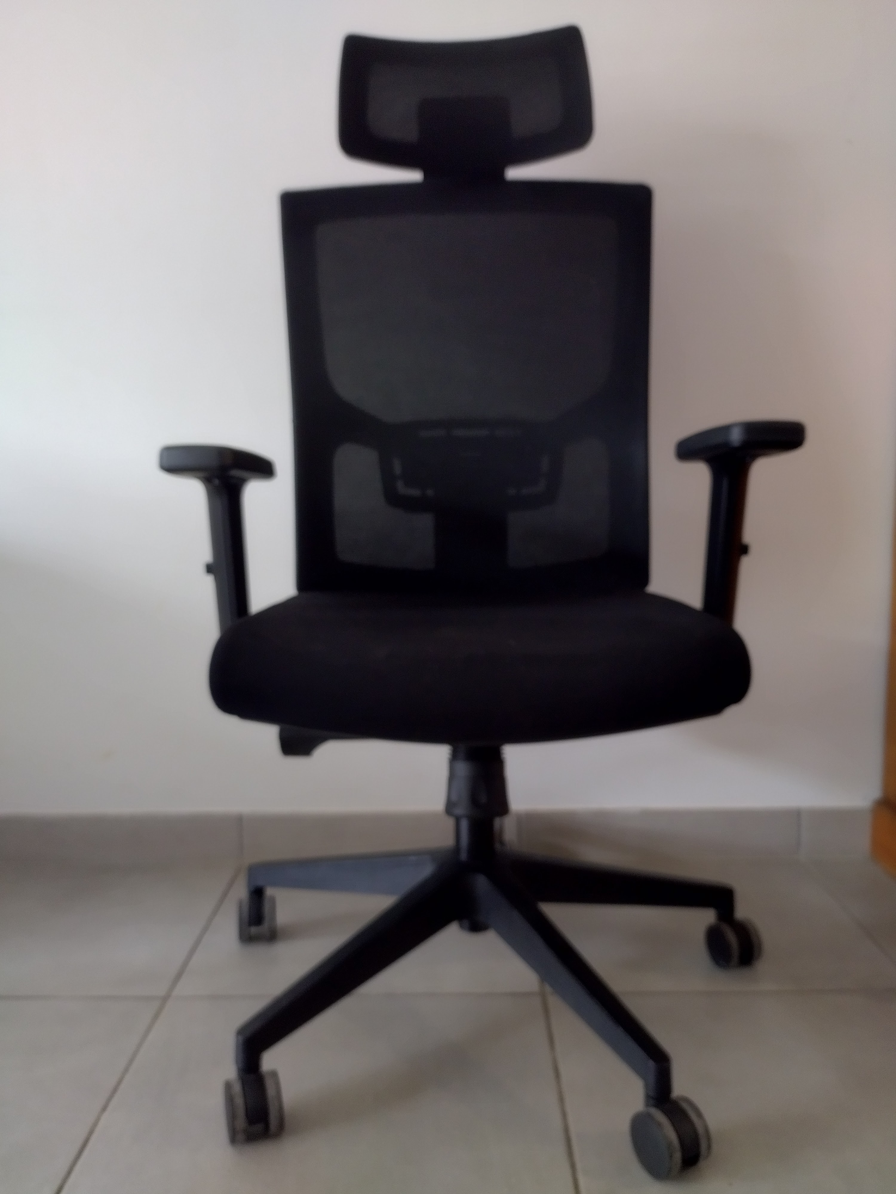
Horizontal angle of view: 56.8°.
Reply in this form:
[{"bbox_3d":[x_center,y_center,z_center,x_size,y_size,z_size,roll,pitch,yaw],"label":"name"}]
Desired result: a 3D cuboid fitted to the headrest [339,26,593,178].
[{"bbox_3d":[0.020,-0.622,1.054,0.320,0.175,0.090,-1,7,0],"label":"headrest"}]

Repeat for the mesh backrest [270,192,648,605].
[{"bbox_3d":[0.026,-0.270,1.101,0.477,0.545,0.095,-1,2,0],"label":"mesh backrest"}]

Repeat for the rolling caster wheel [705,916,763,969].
[{"bbox_3d":[0.359,0.435,1.042,0.048,0.054,0.056,-2,7,-9],"label":"rolling caster wheel"}]

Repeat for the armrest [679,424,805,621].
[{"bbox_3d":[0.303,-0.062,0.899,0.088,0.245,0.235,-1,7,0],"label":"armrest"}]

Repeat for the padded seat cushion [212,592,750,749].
[{"bbox_3d":[0.027,0.055,0.918,0.490,0.092,0.470,-1,7,0],"label":"padded seat cushion"}]

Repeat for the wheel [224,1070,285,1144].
[{"bbox_3d":[-0.181,0.475,0.773,0.048,0.054,0.056,-2,7,-10],"label":"wheel"}]

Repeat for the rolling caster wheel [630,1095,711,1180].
[{"bbox_3d":[0.195,0.475,0.728,0.048,0.054,0.056,-4,7,-24],"label":"rolling caster wheel"}]

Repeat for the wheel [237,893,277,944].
[{"bbox_3d":[-0.257,0.436,1.117,0.048,0.054,0.056,-2,7,-10],"label":"wheel"}]

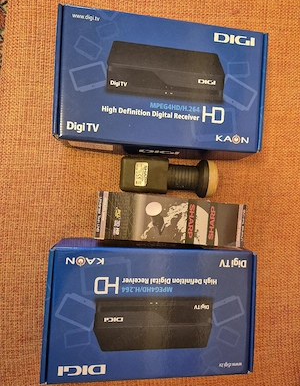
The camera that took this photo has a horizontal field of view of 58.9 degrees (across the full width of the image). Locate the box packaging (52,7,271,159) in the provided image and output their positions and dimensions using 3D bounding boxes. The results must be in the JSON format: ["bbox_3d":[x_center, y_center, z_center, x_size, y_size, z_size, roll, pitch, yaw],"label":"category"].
[{"bbox_3d":[0.019,-0.160,0.417,0.304,0.070,0.180,3,90,-8],"label":"box packaging"}]

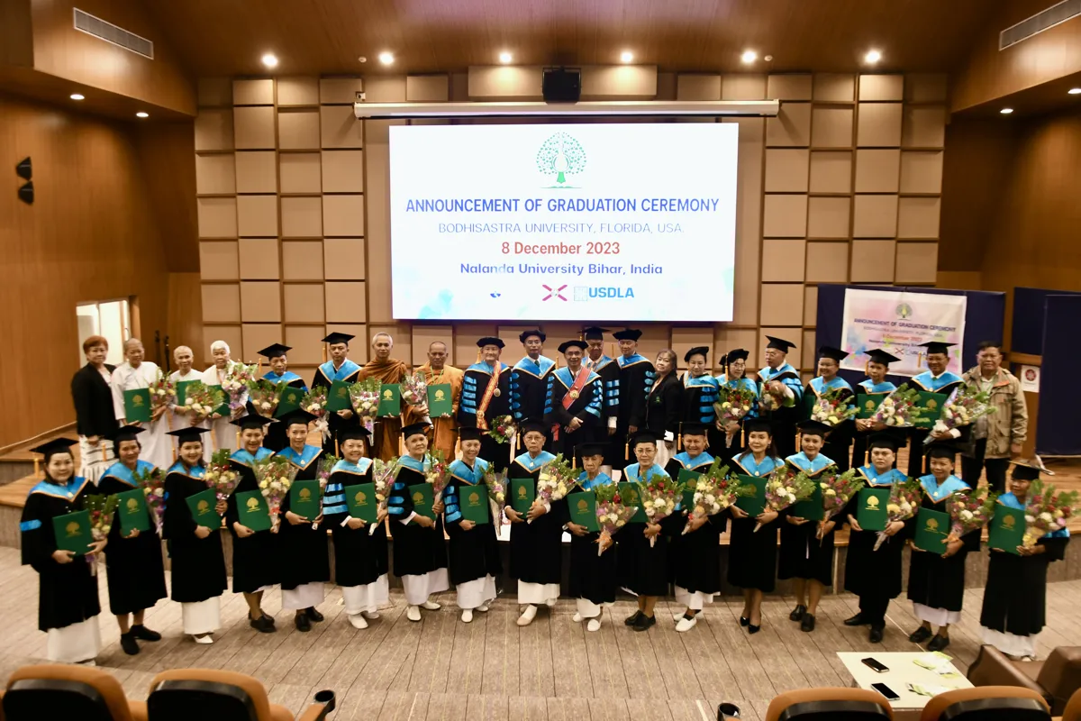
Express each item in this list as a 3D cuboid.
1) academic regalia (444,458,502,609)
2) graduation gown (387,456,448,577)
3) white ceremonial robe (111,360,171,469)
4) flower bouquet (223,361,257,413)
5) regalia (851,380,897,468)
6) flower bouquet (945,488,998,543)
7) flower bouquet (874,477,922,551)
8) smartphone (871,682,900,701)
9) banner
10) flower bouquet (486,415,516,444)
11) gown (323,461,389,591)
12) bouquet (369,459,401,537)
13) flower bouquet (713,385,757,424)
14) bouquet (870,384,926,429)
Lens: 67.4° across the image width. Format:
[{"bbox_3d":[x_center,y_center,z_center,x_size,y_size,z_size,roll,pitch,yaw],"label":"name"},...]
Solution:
[{"bbox_3d":[-0.551,1.390,6.610,0.501,1.171,0.380,-1,7,-11],"label":"academic regalia"},{"bbox_3d":[-1.006,1.276,6.652,0.480,0.983,0.360,-3,8,-28],"label":"graduation gown"},{"bbox_3d":[-3.964,0.662,8.049,0.520,1.302,0.380,-3,8,-25],"label":"white ceremonial robe"},{"bbox_3d":[-2.827,0.265,7.583,0.290,0.520,0.230,15,9,-22],"label":"flower bouquet"},{"bbox_3d":[3.072,0.732,7.487,0.460,1.100,0.360,5,8,36],"label":"regalia"},{"bbox_3d":[3.121,1.119,5.870,0.320,0.440,0.250,21,19,20],"label":"flower bouquet"},{"bbox_3d":[2.690,1.169,6.162,0.280,0.547,0.220,20,8,23],"label":"flower bouquet"},{"bbox_3d":[1.984,1.903,4.657,0.073,0.010,0.156,-2,7,-12],"label":"smartphone"},{"bbox_3d":[4.485,-0.332,10.046,1.379,1.012,0.030,4,8,24],"label":"banner"},{"bbox_3d":[-0.367,0.650,7.600,0.280,0.296,0.260,0,7,-3],"label":"flower bouquet"},{"bbox_3d":[-1.484,1.297,6.515,0.500,1.028,0.380,-4,8,-32],"label":"gown"},{"bbox_3d":[-1.267,1.071,6.387,0.230,0.613,0.240,12,-2,-13],"label":"bouquet"},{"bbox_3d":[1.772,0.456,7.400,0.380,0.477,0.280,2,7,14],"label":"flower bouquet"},{"bbox_3d":[3.171,0.412,7.197,0.480,0.340,0.260,-32,-7,36],"label":"bouquet"}]

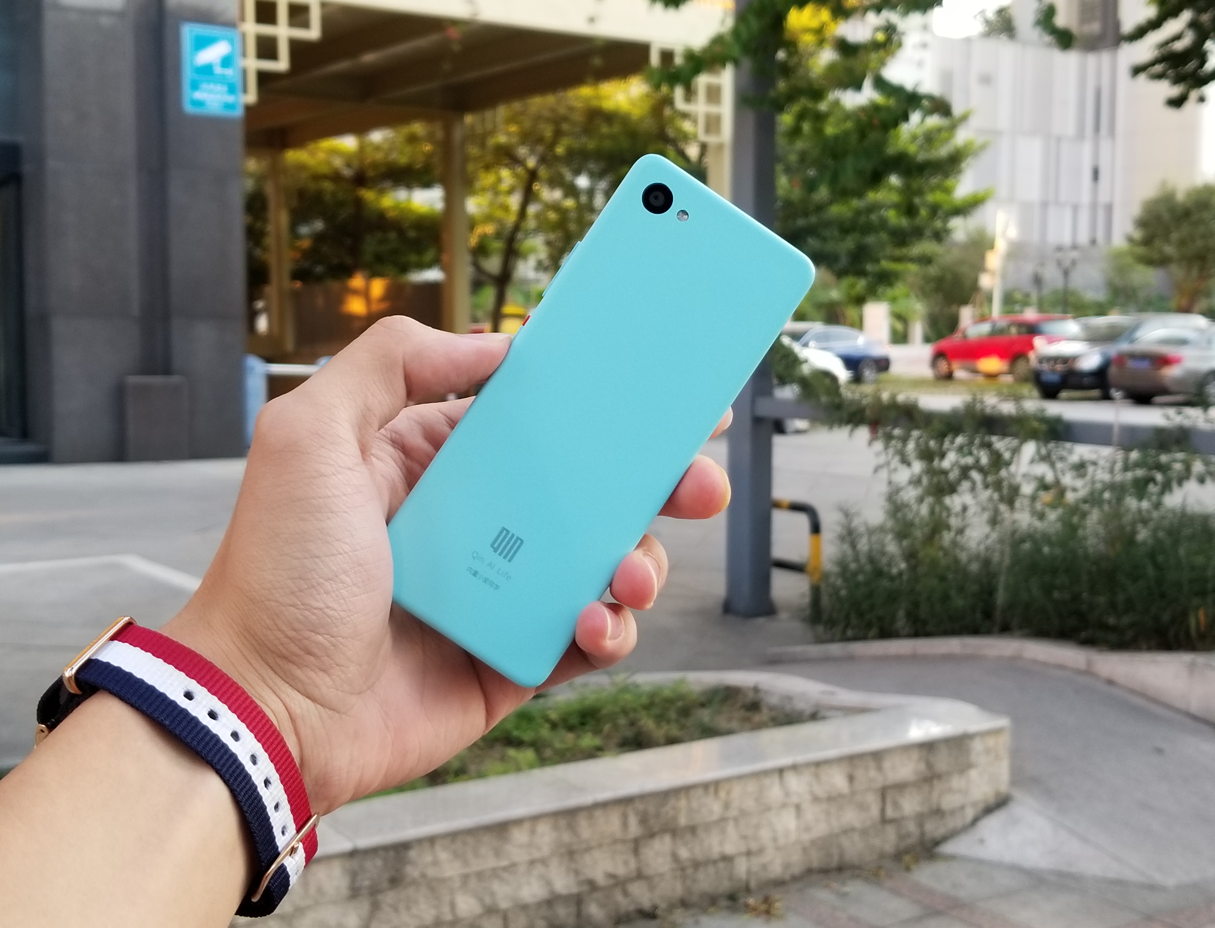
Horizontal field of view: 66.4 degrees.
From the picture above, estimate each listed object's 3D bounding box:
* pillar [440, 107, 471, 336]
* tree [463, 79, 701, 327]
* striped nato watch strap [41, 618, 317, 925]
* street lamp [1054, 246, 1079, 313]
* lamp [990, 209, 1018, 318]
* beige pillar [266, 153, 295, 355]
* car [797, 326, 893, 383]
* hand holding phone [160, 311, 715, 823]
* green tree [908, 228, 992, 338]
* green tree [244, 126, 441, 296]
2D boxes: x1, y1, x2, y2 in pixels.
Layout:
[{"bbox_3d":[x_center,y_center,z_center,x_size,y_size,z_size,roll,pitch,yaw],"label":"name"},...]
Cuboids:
[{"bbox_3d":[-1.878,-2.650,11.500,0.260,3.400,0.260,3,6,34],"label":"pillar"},{"bbox_3d":[-0.469,-4.253,17.000,4.700,6.300,4.500,0,5,0],"label":"tree"},{"bbox_3d":[-0.100,0.070,0.222,0.026,0.070,0.055,-42,0,-37],"label":"striped nato watch strap"},{"bbox_3d":[18.775,-6.897,38.000,1.050,4.150,0.500,0,5,0],"label":"street lamp"},{"bbox_3d":[13.236,-5.852,31.000,0.850,5.200,0.450,0,5,0],"label":"lamp"},{"bbox_3d":[-4.795,-2.992,13.600,0.270,3.300,0.270,3,6,34],"label":"beige pillar"},{"bbox_3d":[5.200,-2.832,24.200,4.500,1.460,1.800,-2,5,-20],"label":"car"},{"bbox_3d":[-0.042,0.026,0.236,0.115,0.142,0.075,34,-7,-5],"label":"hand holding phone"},{"bbox_3d":[13.643,-7.101,37.000,3.600,4.700,3.500,0,5,0],"label":"green tree"},{"bbox_3d":[-5.425,-4.338,19.000,4.700,5.700,4.500,0,5,0],"label":"green tree"}]

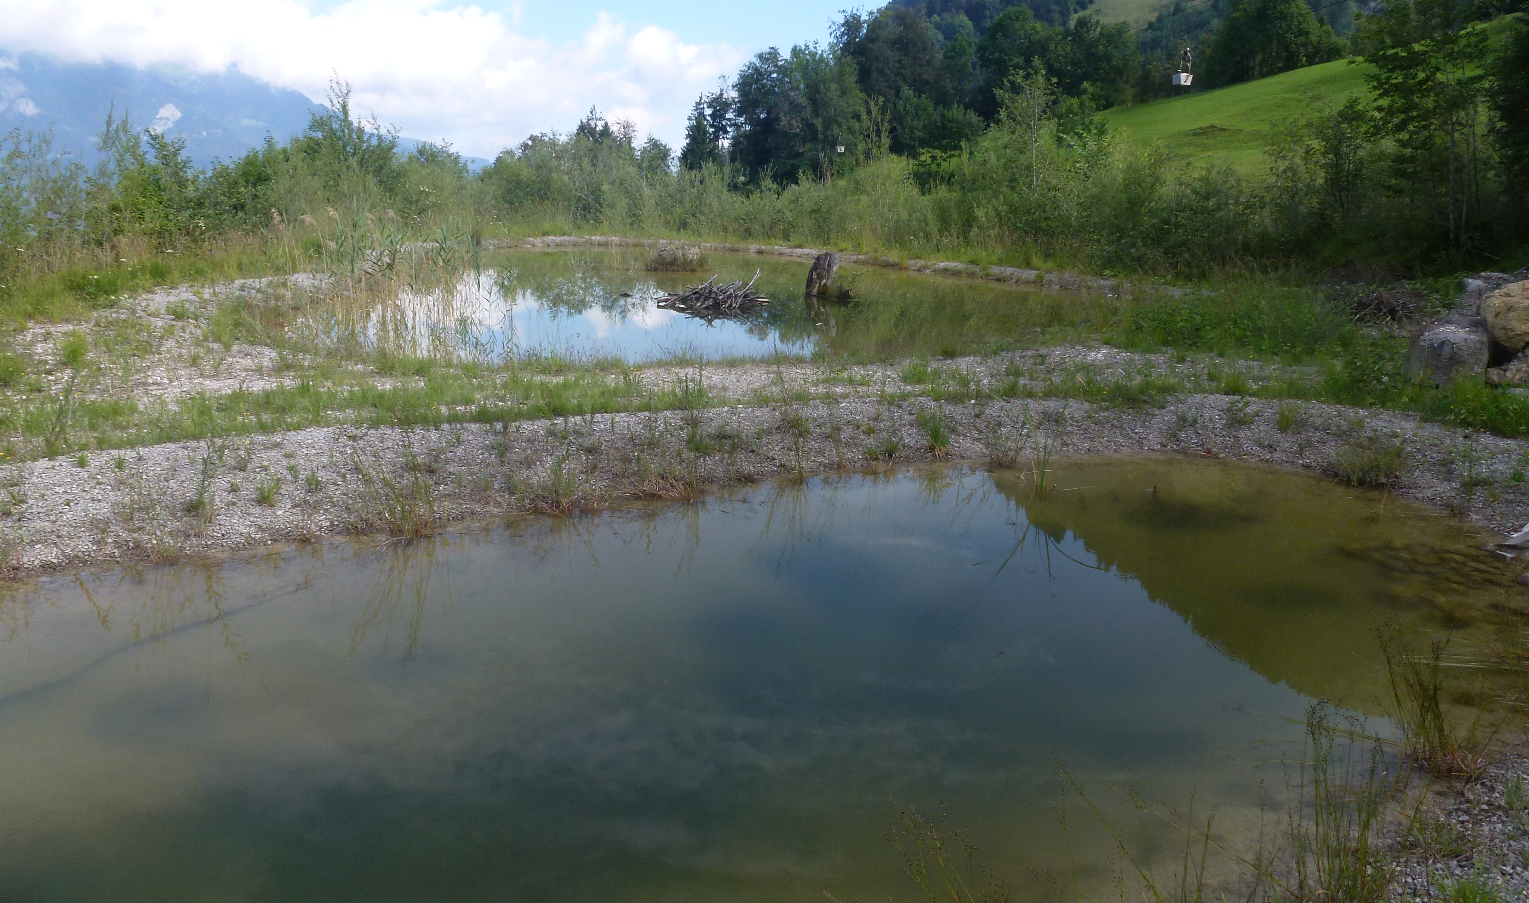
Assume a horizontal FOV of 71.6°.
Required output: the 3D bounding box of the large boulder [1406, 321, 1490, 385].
[{"bbox_3d":[6.538,-0.915,10.098,0.660,0.520,0.600,11,17,32],"label":"large boulder"}]

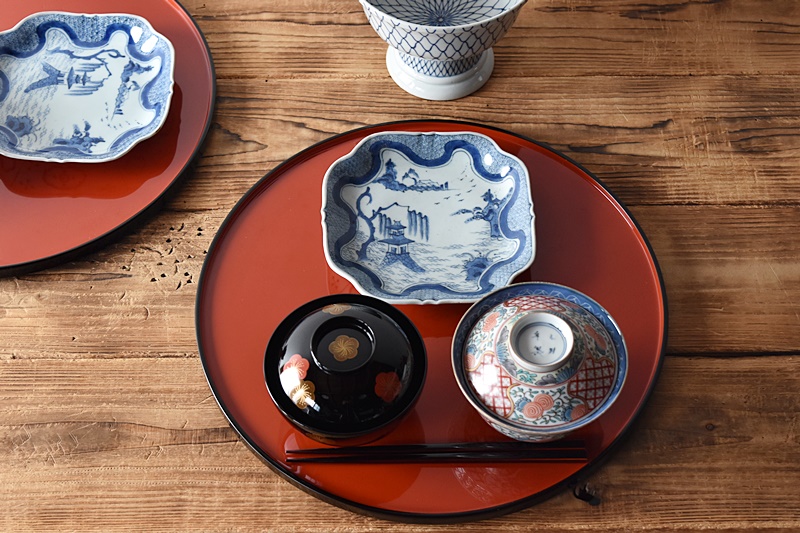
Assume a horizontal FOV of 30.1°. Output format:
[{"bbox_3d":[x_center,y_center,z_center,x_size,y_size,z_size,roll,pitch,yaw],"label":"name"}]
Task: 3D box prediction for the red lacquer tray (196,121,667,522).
[{"bbox_3d":[0.024,0.033,1.152,0.362,0.020,0.362,0,56,0],"label":"red lacquer tray"}]

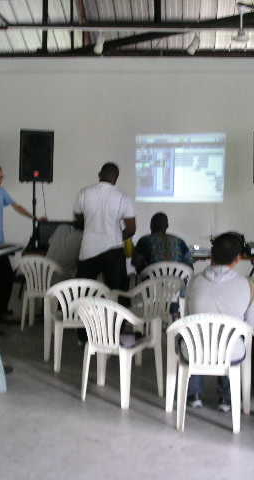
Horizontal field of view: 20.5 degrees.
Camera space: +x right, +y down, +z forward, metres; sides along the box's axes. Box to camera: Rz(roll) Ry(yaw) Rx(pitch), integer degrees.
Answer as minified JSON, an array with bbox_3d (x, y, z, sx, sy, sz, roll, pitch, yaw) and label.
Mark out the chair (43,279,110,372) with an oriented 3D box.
[{"bbox_3d":[-0.415,0.699,5.992,0.570,0.800,0.540,-1,6,-7],"label":"chair"}]

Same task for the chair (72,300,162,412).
[{"bbox_3d":[-0.084,0.775,5.074,0.570,0.765,0.530,3,6,31],"label":"chair"}]

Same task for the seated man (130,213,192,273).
[{"bbox_3d":[0.365,0.322,7.507,0.620,1.240,0.800,0,5,0],"label":"seated man"}]

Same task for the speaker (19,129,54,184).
[{"bbox_3d":[-1.180,-1.093,9.190,0.435,0.665,0.400,-1,5,-8],"label":"speaker"}]

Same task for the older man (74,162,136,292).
[{"bbox_3d":[-0.224,0.142,6.690,0.600,1.740,0.420,1,5,6],"label":"older man"}]

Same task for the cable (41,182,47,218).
[{"bbox_3d":[-1.093,-0.525,9.340,0.070,0.480,0.040,0,5,0],"label":"cable"}]

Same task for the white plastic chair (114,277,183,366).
[{"bbox_3d":[0.188,0.677,6.227,0.570,0.800,0.540,-4,7,-34],"label":"white plastic chair"}]

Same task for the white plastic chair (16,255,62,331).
[{"bbox_3d":[-0.863,0.575,7.280,0.570,0.800,0.540,2,6,15],"label":"white plastic chair"}]

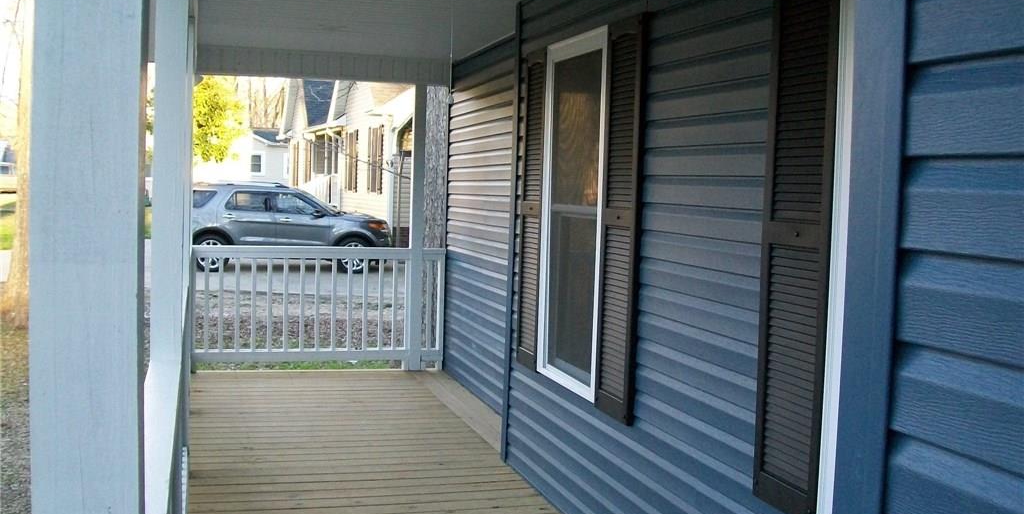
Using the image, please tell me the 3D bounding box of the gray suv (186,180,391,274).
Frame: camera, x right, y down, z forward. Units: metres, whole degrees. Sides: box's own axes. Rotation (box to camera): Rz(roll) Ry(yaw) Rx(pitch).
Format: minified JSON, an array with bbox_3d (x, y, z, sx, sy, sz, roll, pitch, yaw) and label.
[{"bbox_3d":[-4.940,-0.640,22.120,5.000,1.790,2.020,1,4,-16],"label":"gray suv"}]

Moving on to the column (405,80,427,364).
[{"bbox_3d":[-0.749,-0.222,8.406,0.094,2.250,0.094,1,4,-17],"label":"column"}]

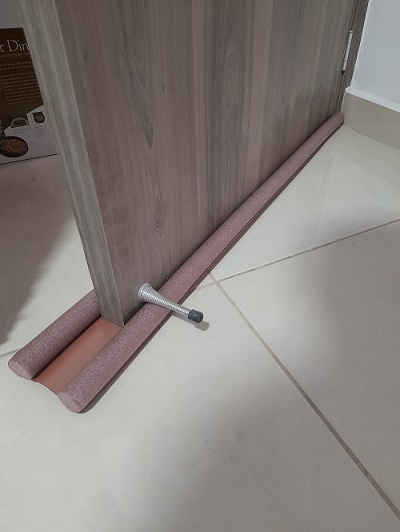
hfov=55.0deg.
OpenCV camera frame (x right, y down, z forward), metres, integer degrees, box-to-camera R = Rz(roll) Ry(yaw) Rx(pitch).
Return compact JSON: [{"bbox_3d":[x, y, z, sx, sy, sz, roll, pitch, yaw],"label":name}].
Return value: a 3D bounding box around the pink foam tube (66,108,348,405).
[{"bbox_3d":[0.114,-0.125,0.681,0.029,0.029,0.934,20,44,24],"label":"pink foam tube"}]

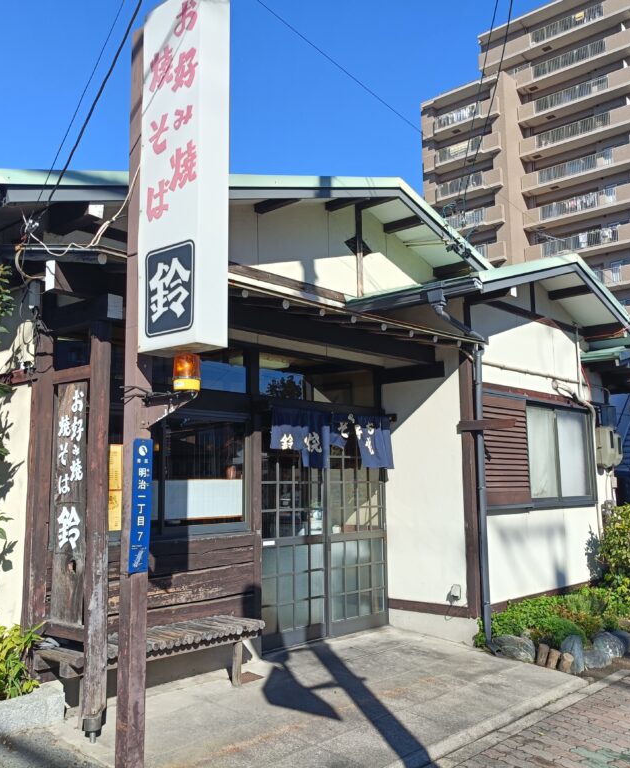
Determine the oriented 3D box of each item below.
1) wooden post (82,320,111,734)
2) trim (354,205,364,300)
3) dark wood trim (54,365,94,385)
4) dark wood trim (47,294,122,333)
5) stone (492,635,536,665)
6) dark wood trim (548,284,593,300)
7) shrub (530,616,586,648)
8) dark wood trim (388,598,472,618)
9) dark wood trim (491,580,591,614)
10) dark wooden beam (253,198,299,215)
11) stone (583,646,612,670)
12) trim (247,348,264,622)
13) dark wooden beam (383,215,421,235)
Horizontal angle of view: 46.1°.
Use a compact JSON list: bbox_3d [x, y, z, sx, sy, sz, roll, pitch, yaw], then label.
[{"bbox_3d":[-1.230,0.766,4.172,0.094,2.308,0.094,-7,-11,41],"label":"wooden post"},{"bbox_3d":[0.430,-1.329,7.365,0.066,0.949,0.089,-7,-11,41],"label":"trim"},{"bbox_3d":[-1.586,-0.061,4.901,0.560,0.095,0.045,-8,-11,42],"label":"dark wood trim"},{"bbox_3d":[-1.513,-0.428,4.759,0.860,0.145,0.105,-7,-10,43],"label":"dark wood trim"},{"bbox_3d":[1.736,2.320,6.436,0.380,0.220,0.270,-7,-10,43],"label":"stone"},{"bbox_3d":[2.953,-1.055,8.529,0.487,0.090,0.090,-8,-11,42],"label":"dark wood trim"},{"bbox_3d":[2.056,2.118,6.231,0.376,0.291,0.432,-7,-11,41],"label":"shrub"},{"bbox_3d":[1.081,2.151,7.134,0.950,0.095,0.030,-7,-10,43],"label":"dark wood trim"},{"bbox_3d":[2.398,2.216,7.686,0.047,0.094,2.510,-7,-11,41],"label":"dark wood trim"},{"bbox_3d":[-0.321,-1.537,6.253,0.460,0.082,0.088,-8,-10,42],"label":"dark wooden beam"},{"bbox_3d":[2.242,2.174,5.889,0.150,0.169,0.197,-7,-11,41],"label":"stone"},{"bbox_3d":[-0.523,0.955,6.334,0.105,2.500,0.110,-7,-10,43],"label":"trim"},{"bbox_3d":[0.923,-1.652,7.618,0.460,0.082,0.088,-8,-10,42],"label":"dark wooden beam"}]

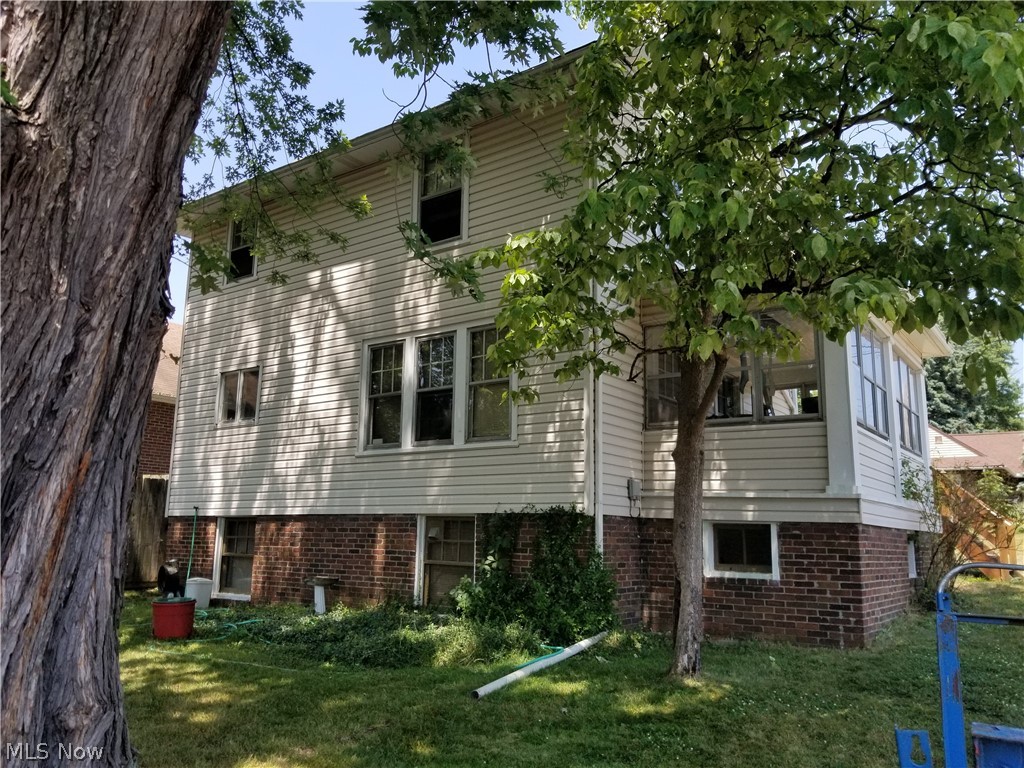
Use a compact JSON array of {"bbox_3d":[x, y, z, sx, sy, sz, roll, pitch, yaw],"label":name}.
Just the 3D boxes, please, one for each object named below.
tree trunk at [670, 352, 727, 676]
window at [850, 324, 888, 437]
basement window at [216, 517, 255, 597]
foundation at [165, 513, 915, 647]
[{"bbox_3d":[1.644,1.087,6.918,0.440,2.850,0.380,-2,-11,13],"label":"tree trunk"},{"bbox_3d":[4.284,-0.026,9.210,0.100,1.260,1.850,-7,-14,35],"label":"window"},{"bbox_3d":[-4.222,2.671,11.814,1.000,1.240,0.130,-7,-14,35],"label":"basement window"},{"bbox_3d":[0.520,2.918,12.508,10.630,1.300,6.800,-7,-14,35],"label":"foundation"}]

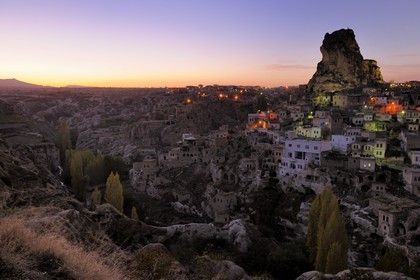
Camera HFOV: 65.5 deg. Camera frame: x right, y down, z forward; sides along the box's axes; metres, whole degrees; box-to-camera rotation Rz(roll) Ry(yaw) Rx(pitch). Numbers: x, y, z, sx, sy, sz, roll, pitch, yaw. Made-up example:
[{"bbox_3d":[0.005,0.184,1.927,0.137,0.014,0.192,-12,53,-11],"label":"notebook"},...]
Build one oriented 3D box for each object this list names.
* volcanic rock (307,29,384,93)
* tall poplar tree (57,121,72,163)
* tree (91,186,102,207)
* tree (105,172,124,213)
[{"bbox_3d":[106.000,-61.410,255.490,60.240,49.570,48.000,4,10,22],"label":"volcanic rock"},{"bbox_3d":[-74.630,2.450,167.510,7.180,24.990,7.180,-4,10,-24],"label":"tall poplar tree"},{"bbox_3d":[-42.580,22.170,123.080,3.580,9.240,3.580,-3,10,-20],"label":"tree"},{"bbox_3d":[-34.090,19.540,116.580,6.430,16.350,6.430,-3,10,-17],"label":"tree"}]

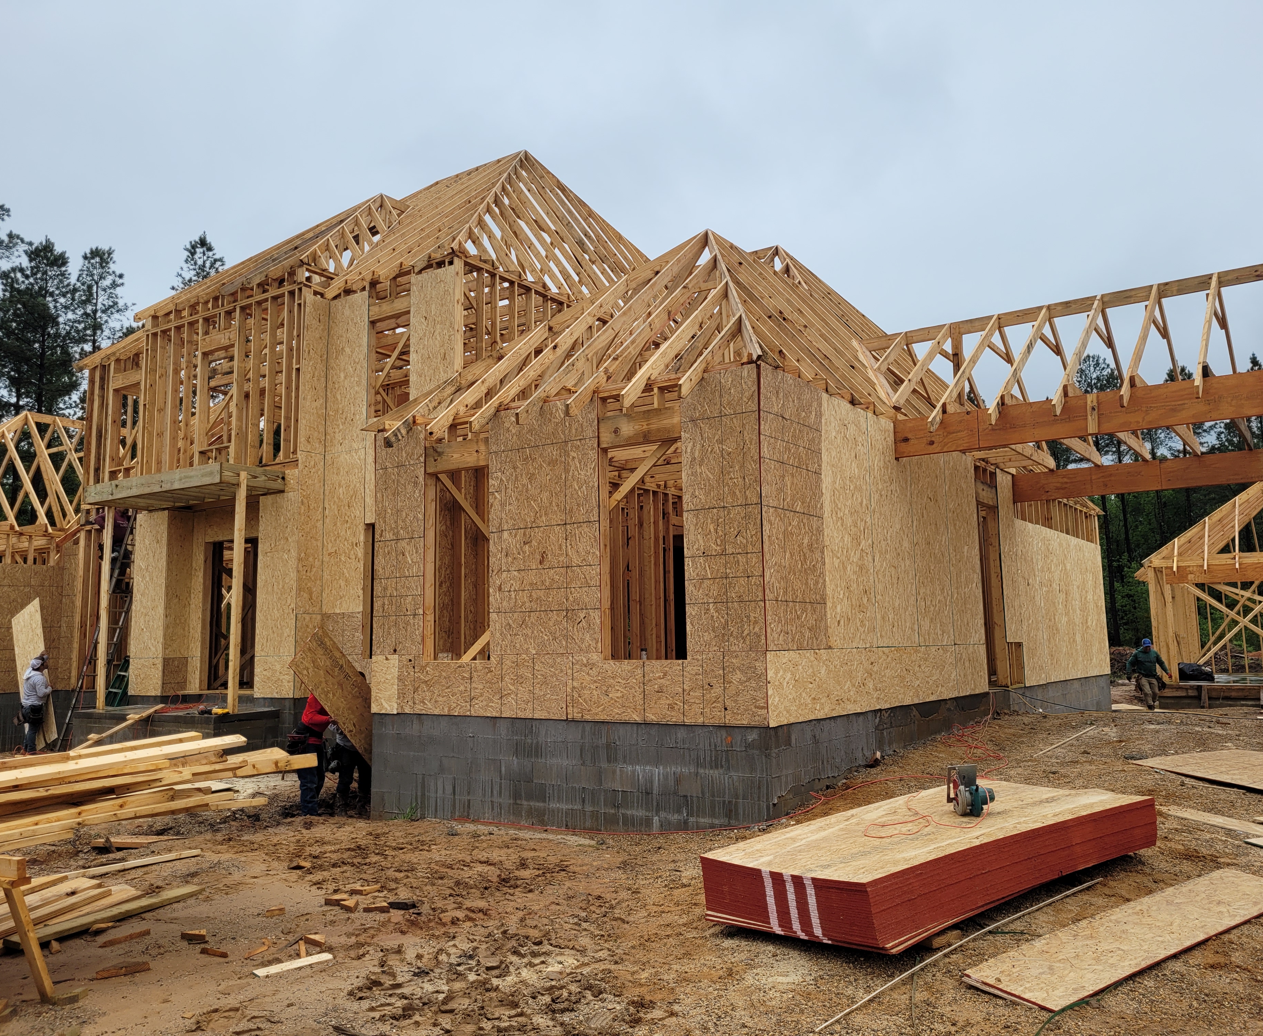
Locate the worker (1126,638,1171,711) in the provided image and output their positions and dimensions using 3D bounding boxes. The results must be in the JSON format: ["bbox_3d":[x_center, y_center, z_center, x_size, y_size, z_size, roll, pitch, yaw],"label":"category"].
[{"bbox_3d":[11.122,3.352,22.300,0.900,1.560,0.600,-3,-7,19],"label":"worker"}]

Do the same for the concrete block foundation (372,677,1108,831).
[{"bbox_3d":[3.266,3.096,15.629,4.790,1.080,14.350,-6,-8,34],"label":"concrete block foundation"}]

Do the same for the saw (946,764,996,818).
[{"bbox_3d":[2.028,1.628,6.200,0.250,0.300,0.240,0,-7,-6],"label":"saw"}]

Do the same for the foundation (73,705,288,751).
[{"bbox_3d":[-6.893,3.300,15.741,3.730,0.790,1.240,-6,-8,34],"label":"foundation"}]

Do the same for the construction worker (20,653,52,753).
[{"bbox_3d":[-10.421,3.247,18.150,0.520,1.740,0.550,-7,-9,40],"label":"construction worker"}]

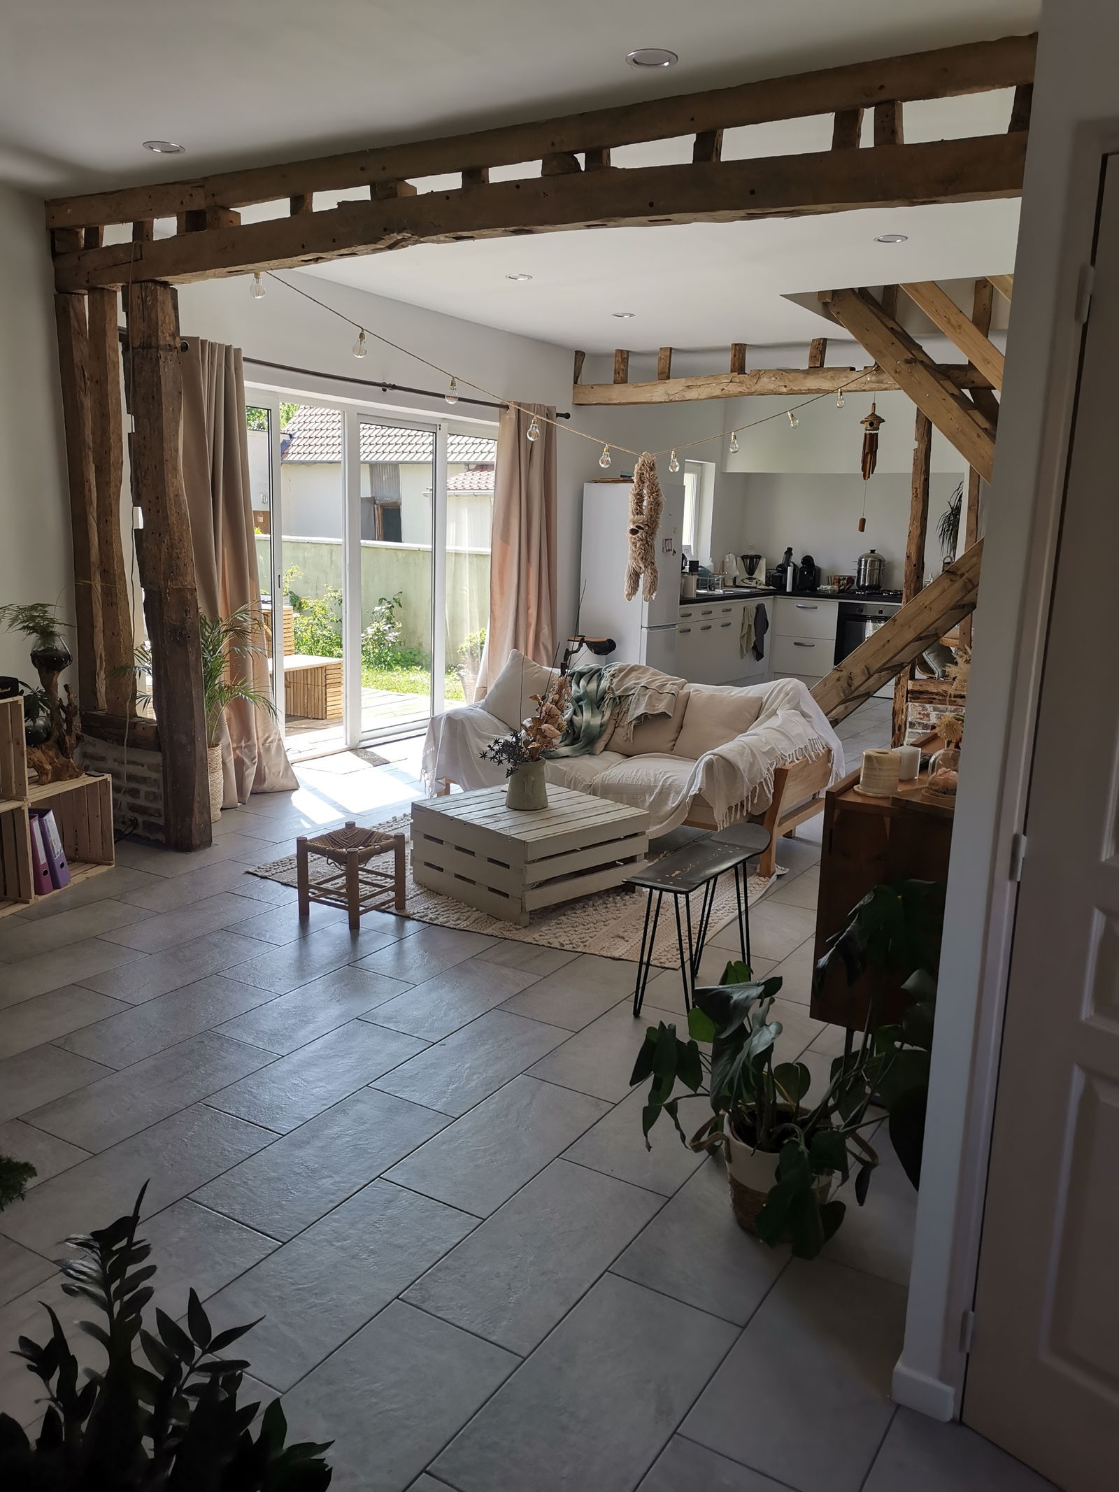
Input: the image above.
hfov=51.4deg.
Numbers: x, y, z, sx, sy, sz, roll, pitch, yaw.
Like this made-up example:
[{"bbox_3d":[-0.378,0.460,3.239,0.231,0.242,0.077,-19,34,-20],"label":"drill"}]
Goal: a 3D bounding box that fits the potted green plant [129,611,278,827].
[{"bbox_3d":[-1.704,-0.150,5.570,0.650,1.020,0.620,-1,12,-14],"label":"potted green plant"}]

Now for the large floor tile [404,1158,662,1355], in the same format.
[{"bbox_3d":[-0.033,1.057,2.464,0.300,0.010,0.600,9,13,31],"label":"large floor tile"}]

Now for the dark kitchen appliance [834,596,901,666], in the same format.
[{"bbox_3d":[2.878,-1.012,10.544,0.600,0.590,0.550,9,13,31],"label":"dark kitchen appliance"}]

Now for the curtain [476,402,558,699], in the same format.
[{"bbox_3d":[-0.275,-1.245,8.153,0.230,2.250,0.930,9,13,31],"label":"curtain"}]

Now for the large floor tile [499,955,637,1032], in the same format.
[{"bbox_3d":[0.084,0.795,3.791,0.300,0.010,0.600,9,13,31],"label":"large floor tile"}]

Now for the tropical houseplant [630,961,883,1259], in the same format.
[{"bbox_3d":[0.429,0.778,2.522,0.530,0.550,0.450,2,12,0],"label":"tropical houseplant"}]

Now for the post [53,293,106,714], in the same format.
[{"bbox_3d":[-2.180,-1.089,5.338,0.110,1.860,0.085,8,13,29],"label":"post"}]

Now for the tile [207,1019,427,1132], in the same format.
[{"bbox_3d":[-0.633,0.885,3.146,0.300,0.010,0.600,9,13,30],"label":"tile"}]

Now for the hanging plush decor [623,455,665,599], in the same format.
[{"bbox_3d":[0.456,-1.184,6.240,0.180,0.770,0.190,-9,16,-43],"label":"hanging plush decor"}]

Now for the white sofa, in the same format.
[{"bbox_3d":[0.337,0.007,5.839,1.940,0.740,0.930,10,14,33],"label":"white sofa"}]

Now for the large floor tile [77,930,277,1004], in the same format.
[{"bbox_3d":[-1.245,0.726,3.841,0.300,0.010,0.600,9,13,30],"label":"large floor tile"}]

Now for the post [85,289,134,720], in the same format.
[{"bbox_3d":[-1.946,-1.037,5.071,0.125,1.785,0.075,9,13,30],"label":"post"}]

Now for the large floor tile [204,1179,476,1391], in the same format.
[{"bbox_3d":[-0.457,1.088,2.401,0.304,0.010,0.616,8,13,30],"label":"large floor tile"}]

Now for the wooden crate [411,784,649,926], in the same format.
[{"bbox_3d":[-0.119,0.412,4.735,0.665,0.335,0.690,-10,16,-44],"label":"wooden crate"}]

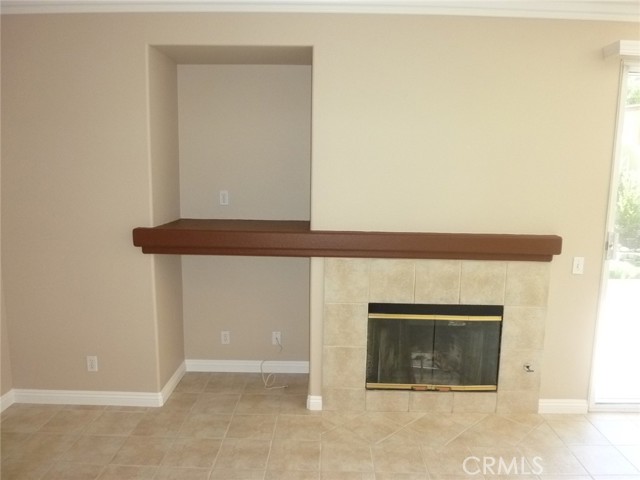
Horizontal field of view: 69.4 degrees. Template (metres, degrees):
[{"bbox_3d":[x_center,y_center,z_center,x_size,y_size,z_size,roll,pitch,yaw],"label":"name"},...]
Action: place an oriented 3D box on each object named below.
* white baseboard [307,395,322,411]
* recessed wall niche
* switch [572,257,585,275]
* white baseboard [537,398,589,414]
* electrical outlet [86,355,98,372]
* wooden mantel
[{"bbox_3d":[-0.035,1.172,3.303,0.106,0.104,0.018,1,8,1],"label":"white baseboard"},{"bbox_3d":[-0.589,-0.075,3.450,1.073,2.468,0.599,1,8,1],"label":"recessed wall niche"},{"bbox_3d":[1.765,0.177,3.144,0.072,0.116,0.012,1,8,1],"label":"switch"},{"bbox_3d":[1.735,1.191,3.281,0.345,0.104,0.018,1,8,1],"label":"white baseboard"},{"bbox_3d":[-1.618,0.885,3.288,0.072,0.116,0.012,1,8,1],"label":"electrical outlet"},{"bbox_3d":[0.184,-0.004,3.359,2.836,0.169,0.671,1,8,1],"label":"wooden mantel"}]

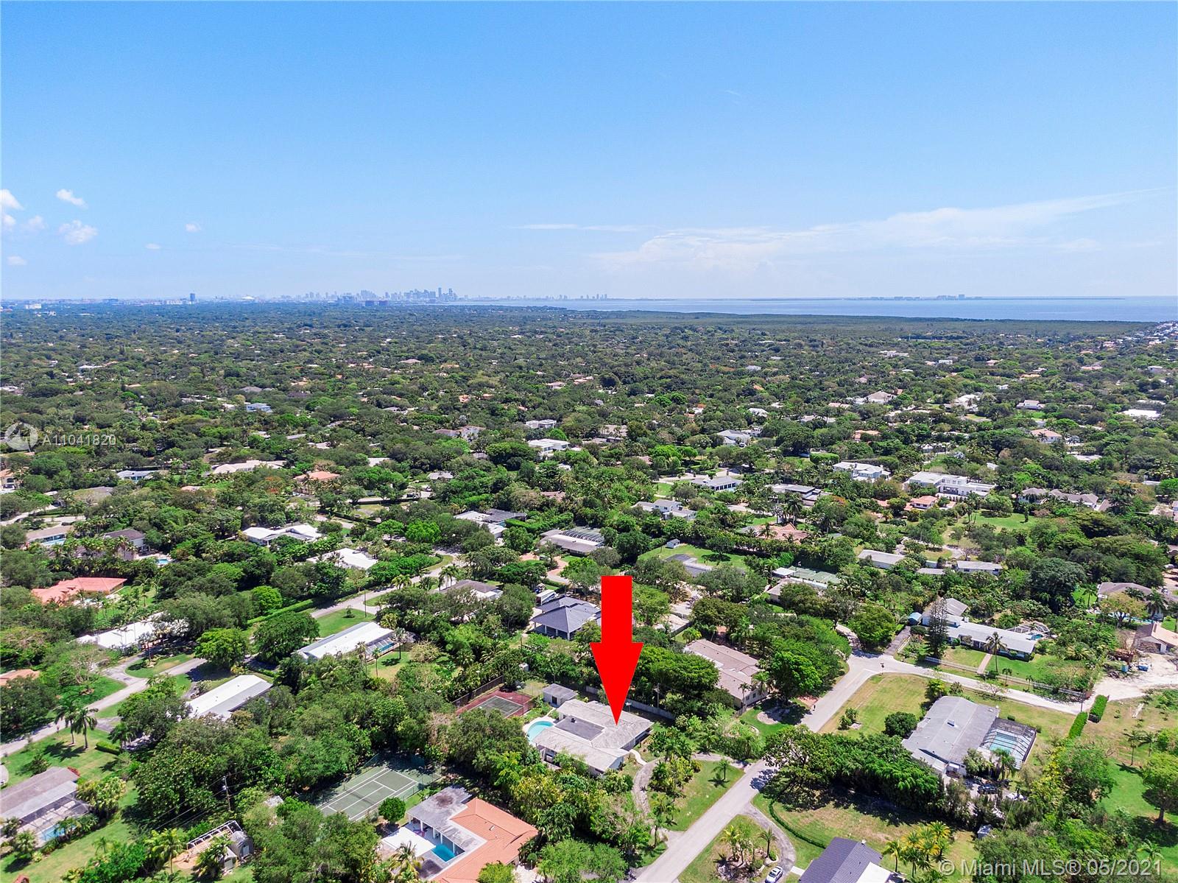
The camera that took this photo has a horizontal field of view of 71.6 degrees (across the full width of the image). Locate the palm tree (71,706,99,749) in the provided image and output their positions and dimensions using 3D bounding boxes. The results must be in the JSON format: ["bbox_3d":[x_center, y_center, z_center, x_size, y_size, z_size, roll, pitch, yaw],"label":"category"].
[{"bbox_3d":[-130.732,74.387,211.195,6.800,11.200,6.800,7,13,36],"label":"palm tree"}]

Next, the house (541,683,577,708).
[{"bbox_3d":[-8.337,73.516,235.327,9.200,3.100,5.900,7,13,36],"label":"house"}]

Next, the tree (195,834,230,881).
[{"bbox_3d":[-75.150,82.850,162.550,6.300,8.200,6.300,0,10,0],"label":"tree"}]

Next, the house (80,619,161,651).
[{"bbox_3d":[-155.849,66.133,277.652,19.500,4.200,24.500,7,13,36],"label":"house"}]

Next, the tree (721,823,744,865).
[{"bbox_3d":[29.962,82.939,168.194,4.500,7.900,4.500,0,10,0],"label":"tree"}]

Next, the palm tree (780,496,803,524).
[{"bbox_3d":[102.420,35.050,409.730,8.500,13.500,8.500,0,10,0],"label":"palm tree"}]

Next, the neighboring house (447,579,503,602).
[{"bbox_3d":[-46.760,58.050,311.270,18.200,4.300,20.500,7,12,33],"label":"neighboring house"}]

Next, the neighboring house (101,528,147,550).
[{"bbox_3d":[-217.272,46.226,379.502,19.000,8.000,15.500,7,13,36],"label":"neighboring house"}]

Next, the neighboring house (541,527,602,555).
[{"bbox_3d":[-7.820,45.960,377.700,29.500,4.300,25.000,7,12,35],"label":"neighboring house"}]

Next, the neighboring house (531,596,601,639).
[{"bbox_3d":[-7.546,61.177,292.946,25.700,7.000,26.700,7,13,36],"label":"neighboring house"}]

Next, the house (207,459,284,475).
[{"bbox_3d":[-229.200,17.270,541.340,26.000,5.000,44.000,7,12,35],"label":"house"}]

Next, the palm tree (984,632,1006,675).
[{"bbox_3d":[123.420,64.420,247.630,6.000,12.700,6.000,0,10,0],"label":"palm tree"}]

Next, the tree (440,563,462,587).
[{"bbox_3d":[-54.960,53.570,320.850,7.500,9.800,7.500,0,10,0],"label":"tree"}]

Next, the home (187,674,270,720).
[{"bbox_3d":[-102.120,73.070,229.730,13.800,4.000,24.500,5,11,28],"label":"home"}]

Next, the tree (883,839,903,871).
[{"bbox_3d":[60.830,82.950,163.130,3.900,6.600,3.900,0,10,0],"label":"tree"}]

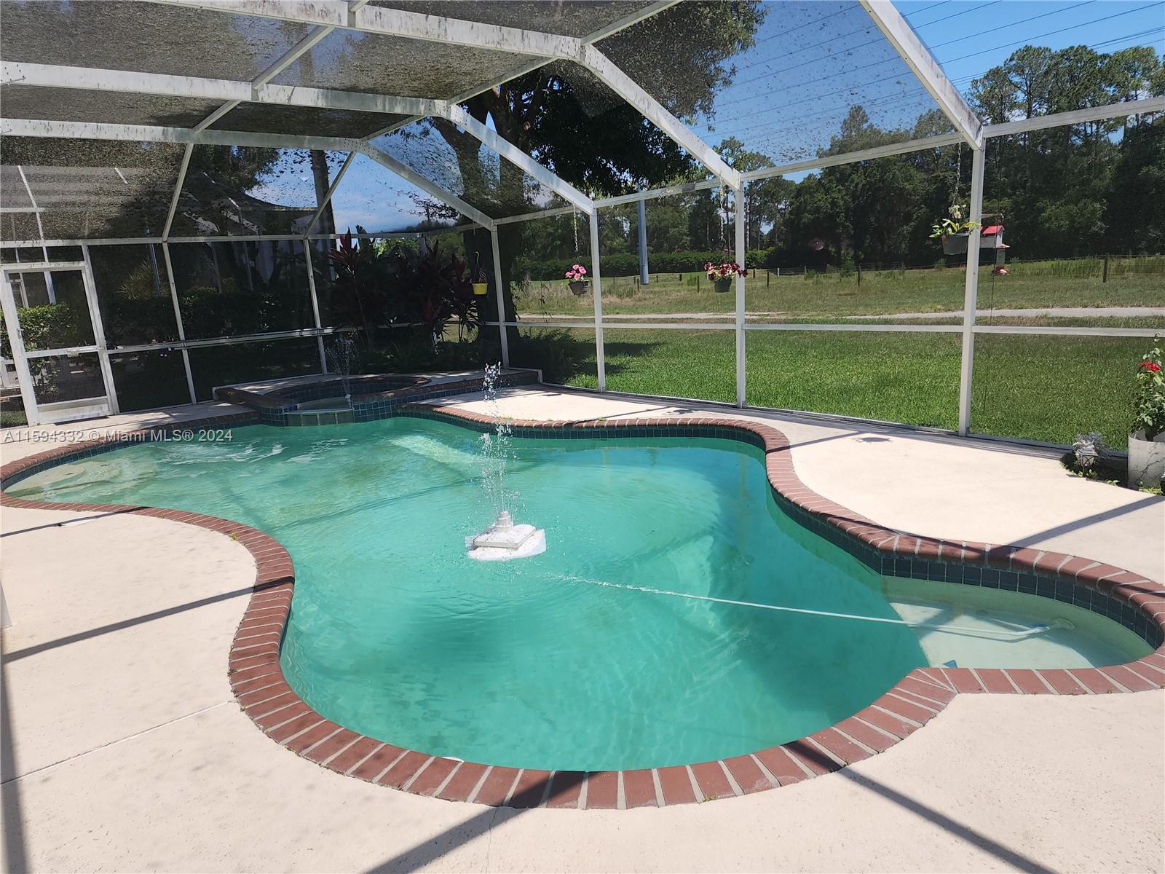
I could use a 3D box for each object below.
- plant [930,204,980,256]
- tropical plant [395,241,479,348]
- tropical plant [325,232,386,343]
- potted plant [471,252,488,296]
[{"bbox_3d":[3.192,-1.775,6.642,0.387,0.424,0.360,2,13,25],"label":"plant"},{"bbox_3d":[-2.494,-2.385,13.363,1.426,1.946,1.250,-6,12,-10],"label":"tropical plant"},{"bbox_3d":[-3.901,-2.488,13.373,1.017,2.081,1.000,-7,13,-15],"label":"tropical plant"},{"bbox_3d":[-1.695,-2.684,12.761,0.284,0.721,0.260,-5,12,-7],"label":"potted plant"}]

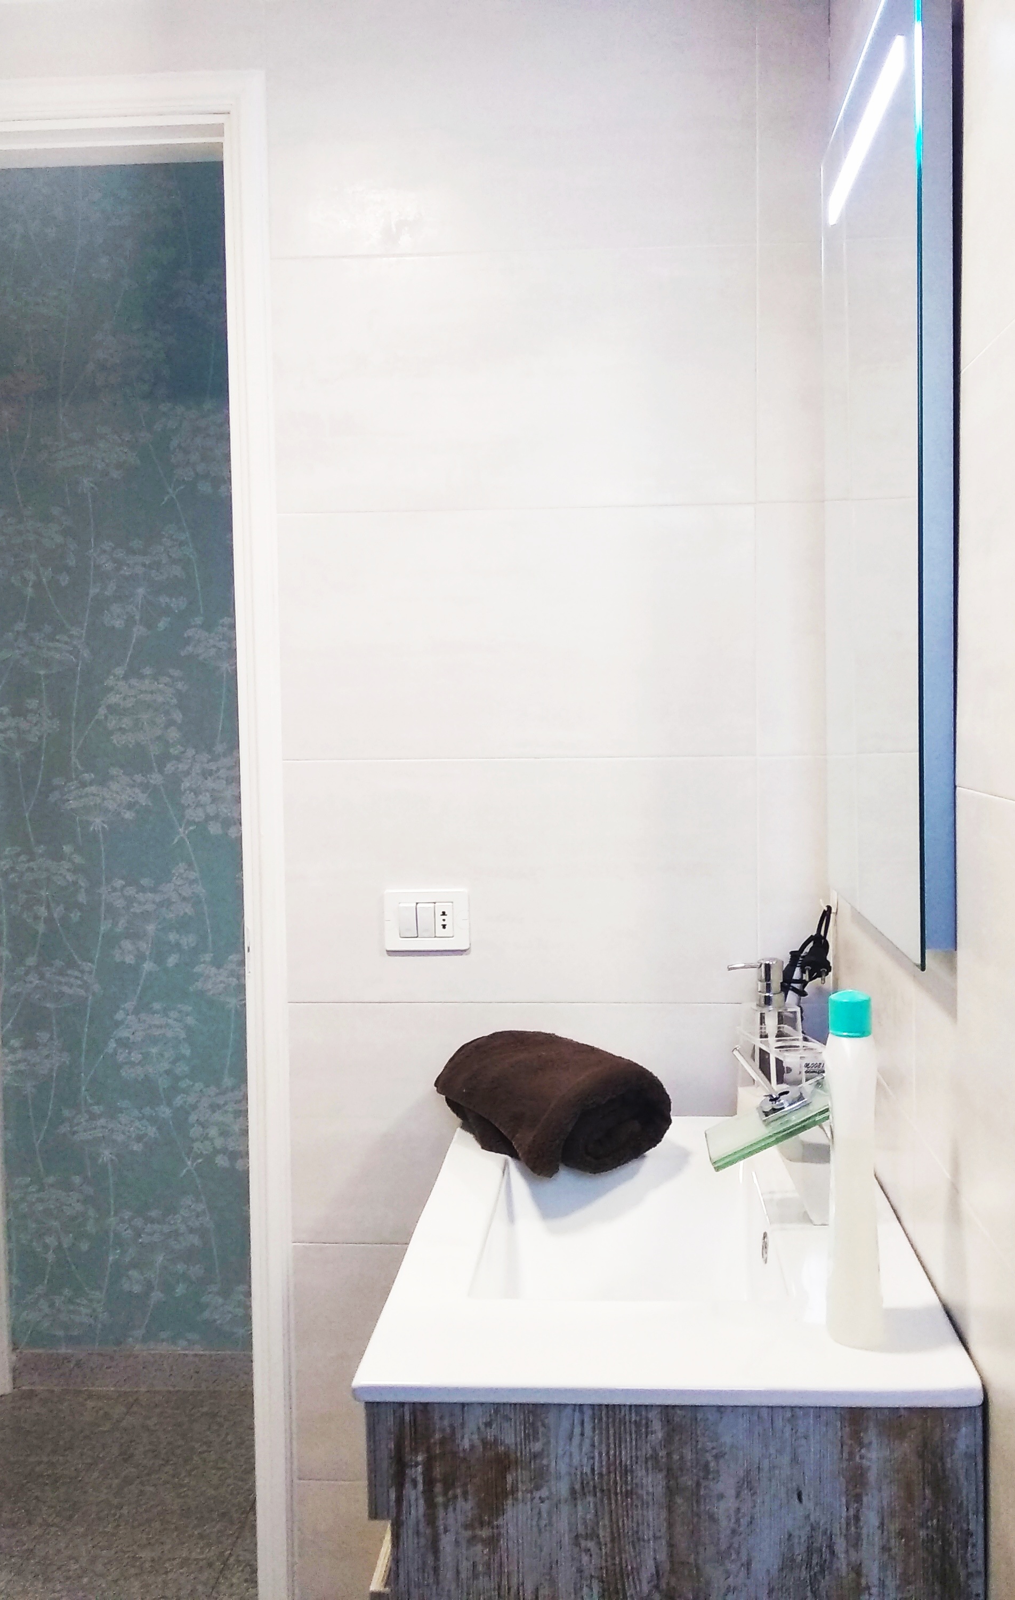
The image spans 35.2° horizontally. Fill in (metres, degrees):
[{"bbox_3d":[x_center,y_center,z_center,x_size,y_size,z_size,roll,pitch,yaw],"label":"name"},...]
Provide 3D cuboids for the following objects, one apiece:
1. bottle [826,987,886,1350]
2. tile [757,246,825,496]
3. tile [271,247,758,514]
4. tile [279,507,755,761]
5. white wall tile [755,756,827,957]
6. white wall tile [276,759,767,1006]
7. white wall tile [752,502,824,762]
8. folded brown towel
[{"bbox_3d":[0.271,0.286,1.252,0.043,0.267,0.080,0,3,4],"label":"bottle"},{"bbox_3d":[0.344,-0.512,1.923,0.088,0.304,0.010,0,3,4],"label":"tile"},{"bbox_3d":[-0.002,-0.509,1.950,0.606,0.304,0.010,0,3,4],"label":"tile"},{"bbox_3d":[0.001,-0.204,1.968,0.606,0.304,0.010,0,3,4],"label":"tile"},{"bbox_3d":[0.351,0.099,1.959,0.088,0.304,0.010,0,3,4],"label":"white wall tile"},{"bbox_3d":[0.005,0.101,1.986,0.606,0.304,0.010,0,3,4],"label":"white wall tile"},{"bbox_3d":[0.347,-0.207,1.941,0.088,0.304,0.010,0,3,4],"label":"white wall tile"},{"bbox_3d":[0.049,0.332,1.799,0.170,0.120,0.220,-3,4,-31],"label":"folded brown towel"}]

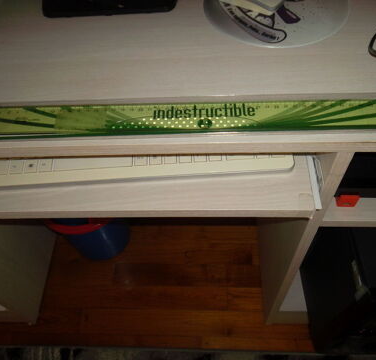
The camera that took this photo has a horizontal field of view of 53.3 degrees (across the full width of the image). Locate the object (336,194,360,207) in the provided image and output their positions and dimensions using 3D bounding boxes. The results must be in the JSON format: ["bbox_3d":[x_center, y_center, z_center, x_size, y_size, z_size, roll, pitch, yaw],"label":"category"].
[{"bbox_3d":[0.223,0.027,0.524,0.023,0.021,0.012,-1,54,3],"label":"object"}]

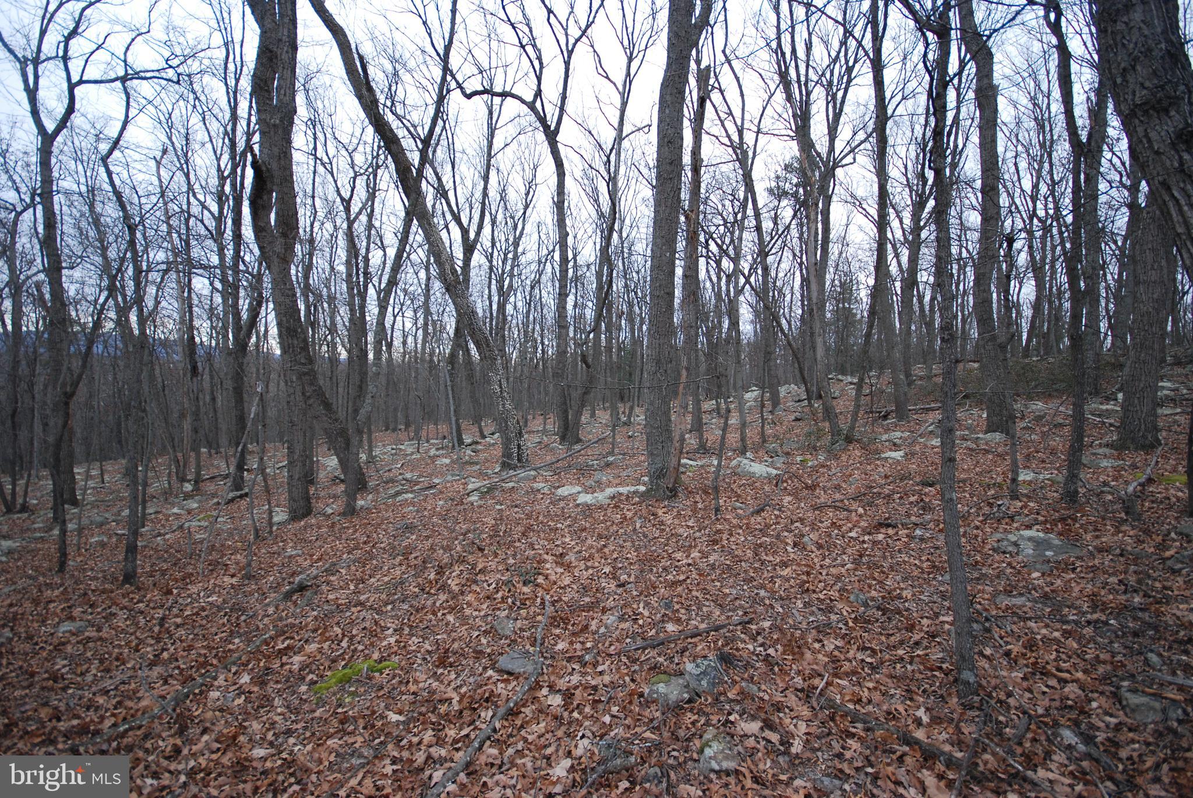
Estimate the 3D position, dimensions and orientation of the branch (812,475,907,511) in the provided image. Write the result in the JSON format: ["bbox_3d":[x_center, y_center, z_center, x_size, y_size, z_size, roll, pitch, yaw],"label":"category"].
[{"bbox_3d":[3.238,1.121,6.048,1.490,0.120,0.400,-5,2,-26],"label":"branch"}]

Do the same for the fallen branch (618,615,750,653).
[{"bbox_3d":[0.575,1.446,3.075,0.888,0.050,0.050,-5,2,-17],"label":"fallen branch"}]

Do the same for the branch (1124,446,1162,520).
[{"bbox_3d":[5.055,0.777,4.606,0.340,0.630,0.270,-1,2,-45],"label":"branch"}]

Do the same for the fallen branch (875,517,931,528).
[{"bbox_3d":[2.986,1.196,4.836,0.467,0.070,0.090,-4,2,12],"label":"fallen branch"}]

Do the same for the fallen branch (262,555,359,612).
[{"bbox_3d":[-2.526,1.638,4.471,0.140,0.100,1.067,-4,2,13],"label":"fallen branch"}]

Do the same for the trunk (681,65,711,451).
[{"bbox_3d":[2.023,-2.784,9.884,0.400,7.474,0.360,0,2,0],"label":"trunk"}]

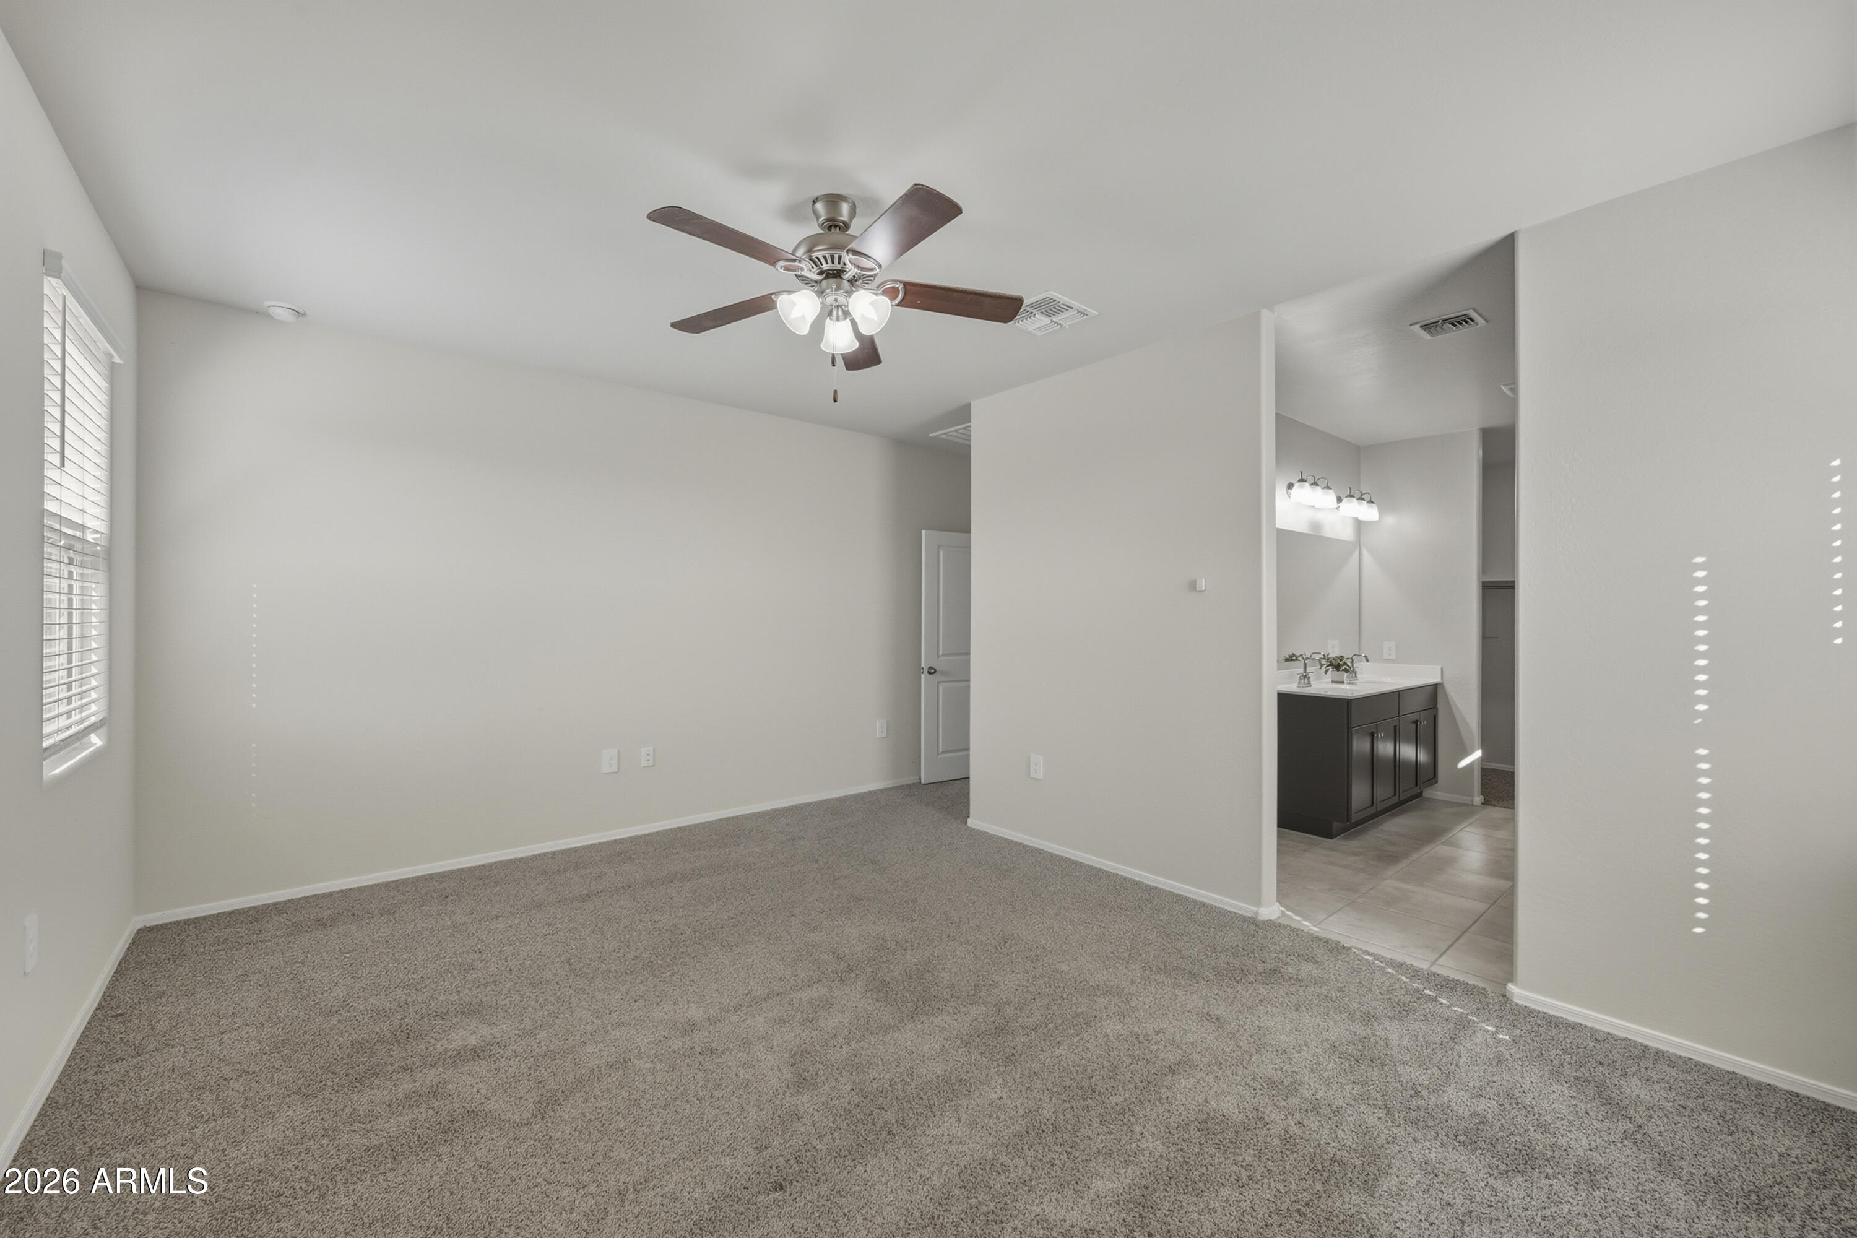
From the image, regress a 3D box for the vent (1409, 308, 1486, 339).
[{"bbox_3d":[2.476,-1.387,3.428,0.260,0.024,0.255,0,0,-41],"label":"vent"}]

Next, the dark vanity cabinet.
[{"bbox_3d":[3.016,0.917,5.098,1.760,0.853,0.535,0,0,-41],"label":"dark vanity cabinet"}]

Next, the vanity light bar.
[{"bbox_3d":[2.915,-0.864,5.184,1.485,0.215,0.250,0,0,-41],"label":"vanity light bar"}]

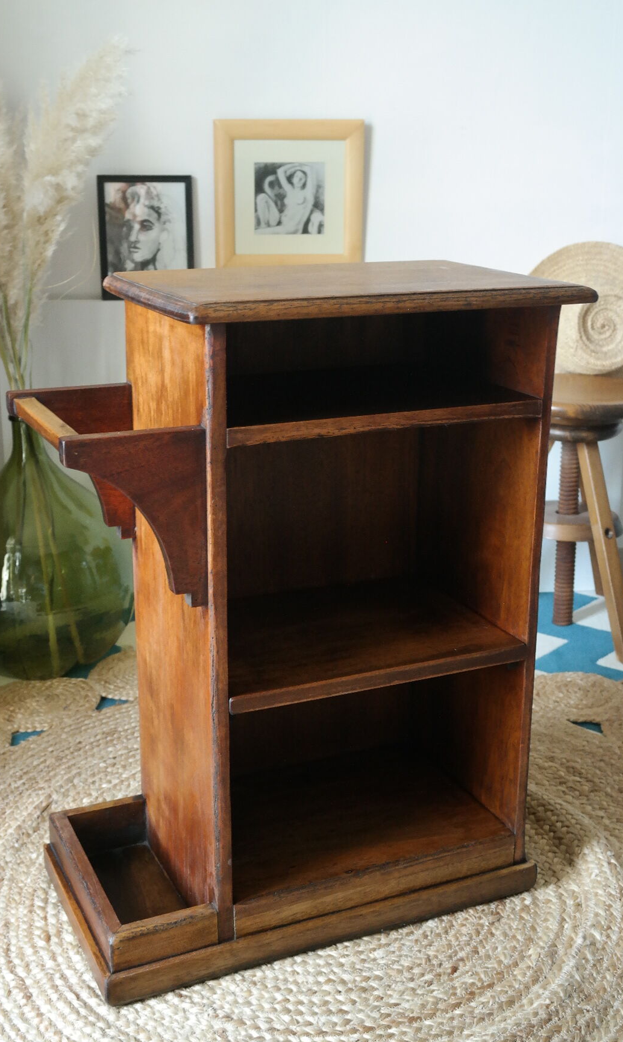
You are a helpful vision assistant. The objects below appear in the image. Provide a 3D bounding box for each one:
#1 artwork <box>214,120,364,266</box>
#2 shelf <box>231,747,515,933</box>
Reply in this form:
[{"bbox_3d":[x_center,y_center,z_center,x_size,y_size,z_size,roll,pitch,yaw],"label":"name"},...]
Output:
[{"bbox_3d":[-0.043,-0.613,2.364,0.280,0.283,0.020,0,17,-3],"label":"artwork"},{"bbox_3d":[0.025,0.386,1.569,0.368,0.040,0.272,-7,18,-23],"label":"shelf"}]

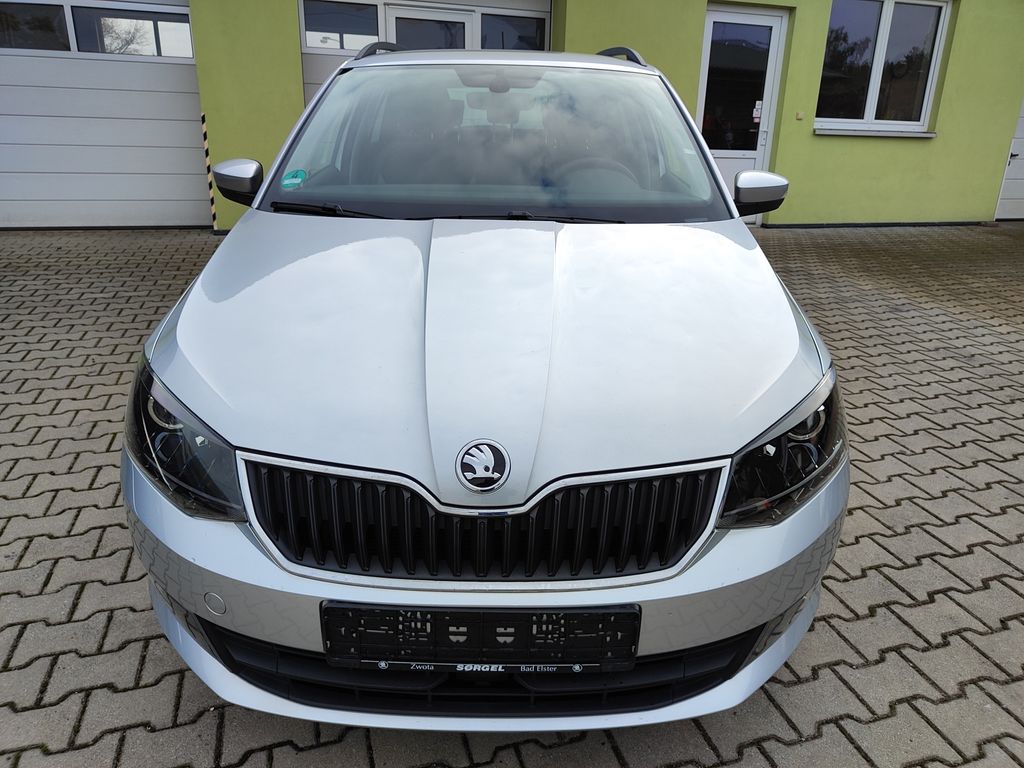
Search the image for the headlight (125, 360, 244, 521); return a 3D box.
[{"bbox_3d":[-0.660,0.092,1.356,0.400,0.190,0.480,1,23,0],"label":"headlight"}]

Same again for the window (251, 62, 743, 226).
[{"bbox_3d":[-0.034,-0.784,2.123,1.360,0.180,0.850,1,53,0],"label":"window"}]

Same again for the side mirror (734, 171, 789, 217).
[{"bbox_3d":[0.846,-0.644,2.307,0.210,0.160,0.150,1,23,0],"label":"side mirror"}]

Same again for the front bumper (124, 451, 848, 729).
[{"bbox_3d":[-0.054,0.362,1.374,1.680,0.440,0.540,1,23,0],"label":"front bumper"}]

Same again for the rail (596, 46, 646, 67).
[{"bbox_3d":[0.506,-1.614,3.385,0.070,0.090,1.750,1,23,0],"label":"rail"}]

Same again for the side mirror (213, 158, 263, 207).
[{"bbox_3d":[-0.918,-0.679,2.305,0.210,0.160,0.150,1,23,0],"label":"side mirror"}]

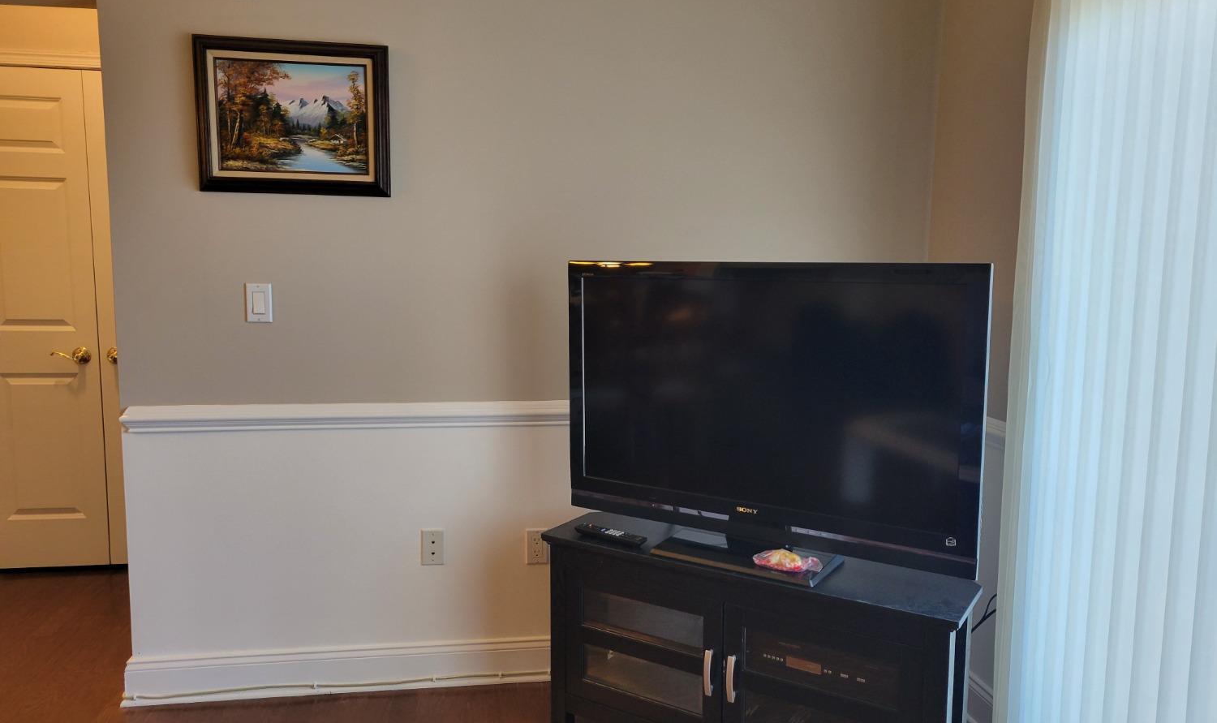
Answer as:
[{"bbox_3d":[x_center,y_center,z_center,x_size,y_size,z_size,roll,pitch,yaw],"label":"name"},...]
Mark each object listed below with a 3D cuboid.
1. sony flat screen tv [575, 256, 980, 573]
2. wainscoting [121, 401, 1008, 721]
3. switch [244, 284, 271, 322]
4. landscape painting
[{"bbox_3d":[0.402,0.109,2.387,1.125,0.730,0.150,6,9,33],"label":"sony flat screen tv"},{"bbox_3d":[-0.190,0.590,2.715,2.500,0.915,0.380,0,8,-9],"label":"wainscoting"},{"bbox_3d":[-1.016,-0.169,2.659,0.071,0.115,0.011,0,8,-9],"label":"switch"},{"bbox_3d":[-0.887,-0.686,2.592,0.527,0.424,0.040,0,8,-9],"label":"landscape painting"}]

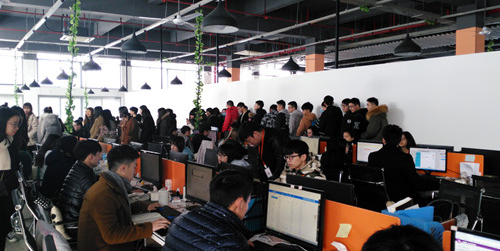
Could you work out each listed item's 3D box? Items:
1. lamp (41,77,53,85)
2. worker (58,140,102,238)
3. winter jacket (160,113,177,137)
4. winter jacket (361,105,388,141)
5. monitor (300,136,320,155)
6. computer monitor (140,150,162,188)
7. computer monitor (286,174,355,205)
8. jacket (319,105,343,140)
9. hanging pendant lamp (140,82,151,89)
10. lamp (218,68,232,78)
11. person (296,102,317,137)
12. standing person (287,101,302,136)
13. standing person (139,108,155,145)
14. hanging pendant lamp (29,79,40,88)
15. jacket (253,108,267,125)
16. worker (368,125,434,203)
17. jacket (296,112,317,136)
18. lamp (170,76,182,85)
[{"bbox_3d":[-6.353,-1.399,11.200,0.380,0.280,0.380,-2,3,-39],"label":"lamp"},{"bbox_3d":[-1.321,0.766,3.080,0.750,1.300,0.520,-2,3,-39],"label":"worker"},{"bbox_3d":[-2.016,0.049,8.800,0.380,0.750,0.500,-1,2,-6],"label":"winter jacket"},{"bbox_3d":[2.183,0.110,6.250,0.440,0.840,0.520,1,2,25],"label":"winter jacket"},{"bbox_3d":[0.979,0.347,5.650,0.170,0.360,0.470,-2,3,-39],"label":"monitor"},{"bbox_3d":[-0.963,0.455,3.620,0.170,0.360,0.470,-2,3,-39],"label":"computer monitor"},{"bbox_3d":[0.457,0.545,2.342,0.150,0.400,0.510,-5,5,-42],"label":"computer monitor"},{"bbox_3d":[1.451,0.009,6.450,0.520,0.750,0.360,-1,3,-23],"label":"jacket"},{"bbox_3d":[-3.255,-1.252,11.200,0.320,0.250,0.320,-5,5,-38],"label":"hanging pendant lamp"},{"bbox_3d":[-0.548,-1.180,8.000,0.330,0.250,0.330,-1,3,0],"label":"lamp"},{"bbox_3d":[1.214,0.319,7.675,0.420,1.630,0.500,1,4,28],"label":"person"},{"bbox_3d":[0.968,0.381,7.700,0.340,1.760,0.480,1,2,18],"label":"standing person"},{"bbox_3d":[-2.520,0.394,8.800,0.360,1.670,0.480,0,2,-7],"label":"standing person"},{"bbox_3d":[-6.851,-1.331,11.400,0.330,0.250,0.330,-3,3,-39],"label":"hanging pendant lamp"},{"bbox_3d":[0.256,-0.072,8.837,0.320,0.720,0.480,1,4,28],"label":"jacket"},{"bbox_3d":[1.673,0.686,3.933,0.800,1.390,0.580,-5,5,-38],"label":"worker"},{"bbox_3d":[1.187,0.069,7.450,0.360,0.700,0.500,1,2,18],"label":"jacket"},{"bbox_3d":[-1.966,-1.202,9.600,0.320,0.250,0.320,-5,5,-38],"label":"lamp"}]

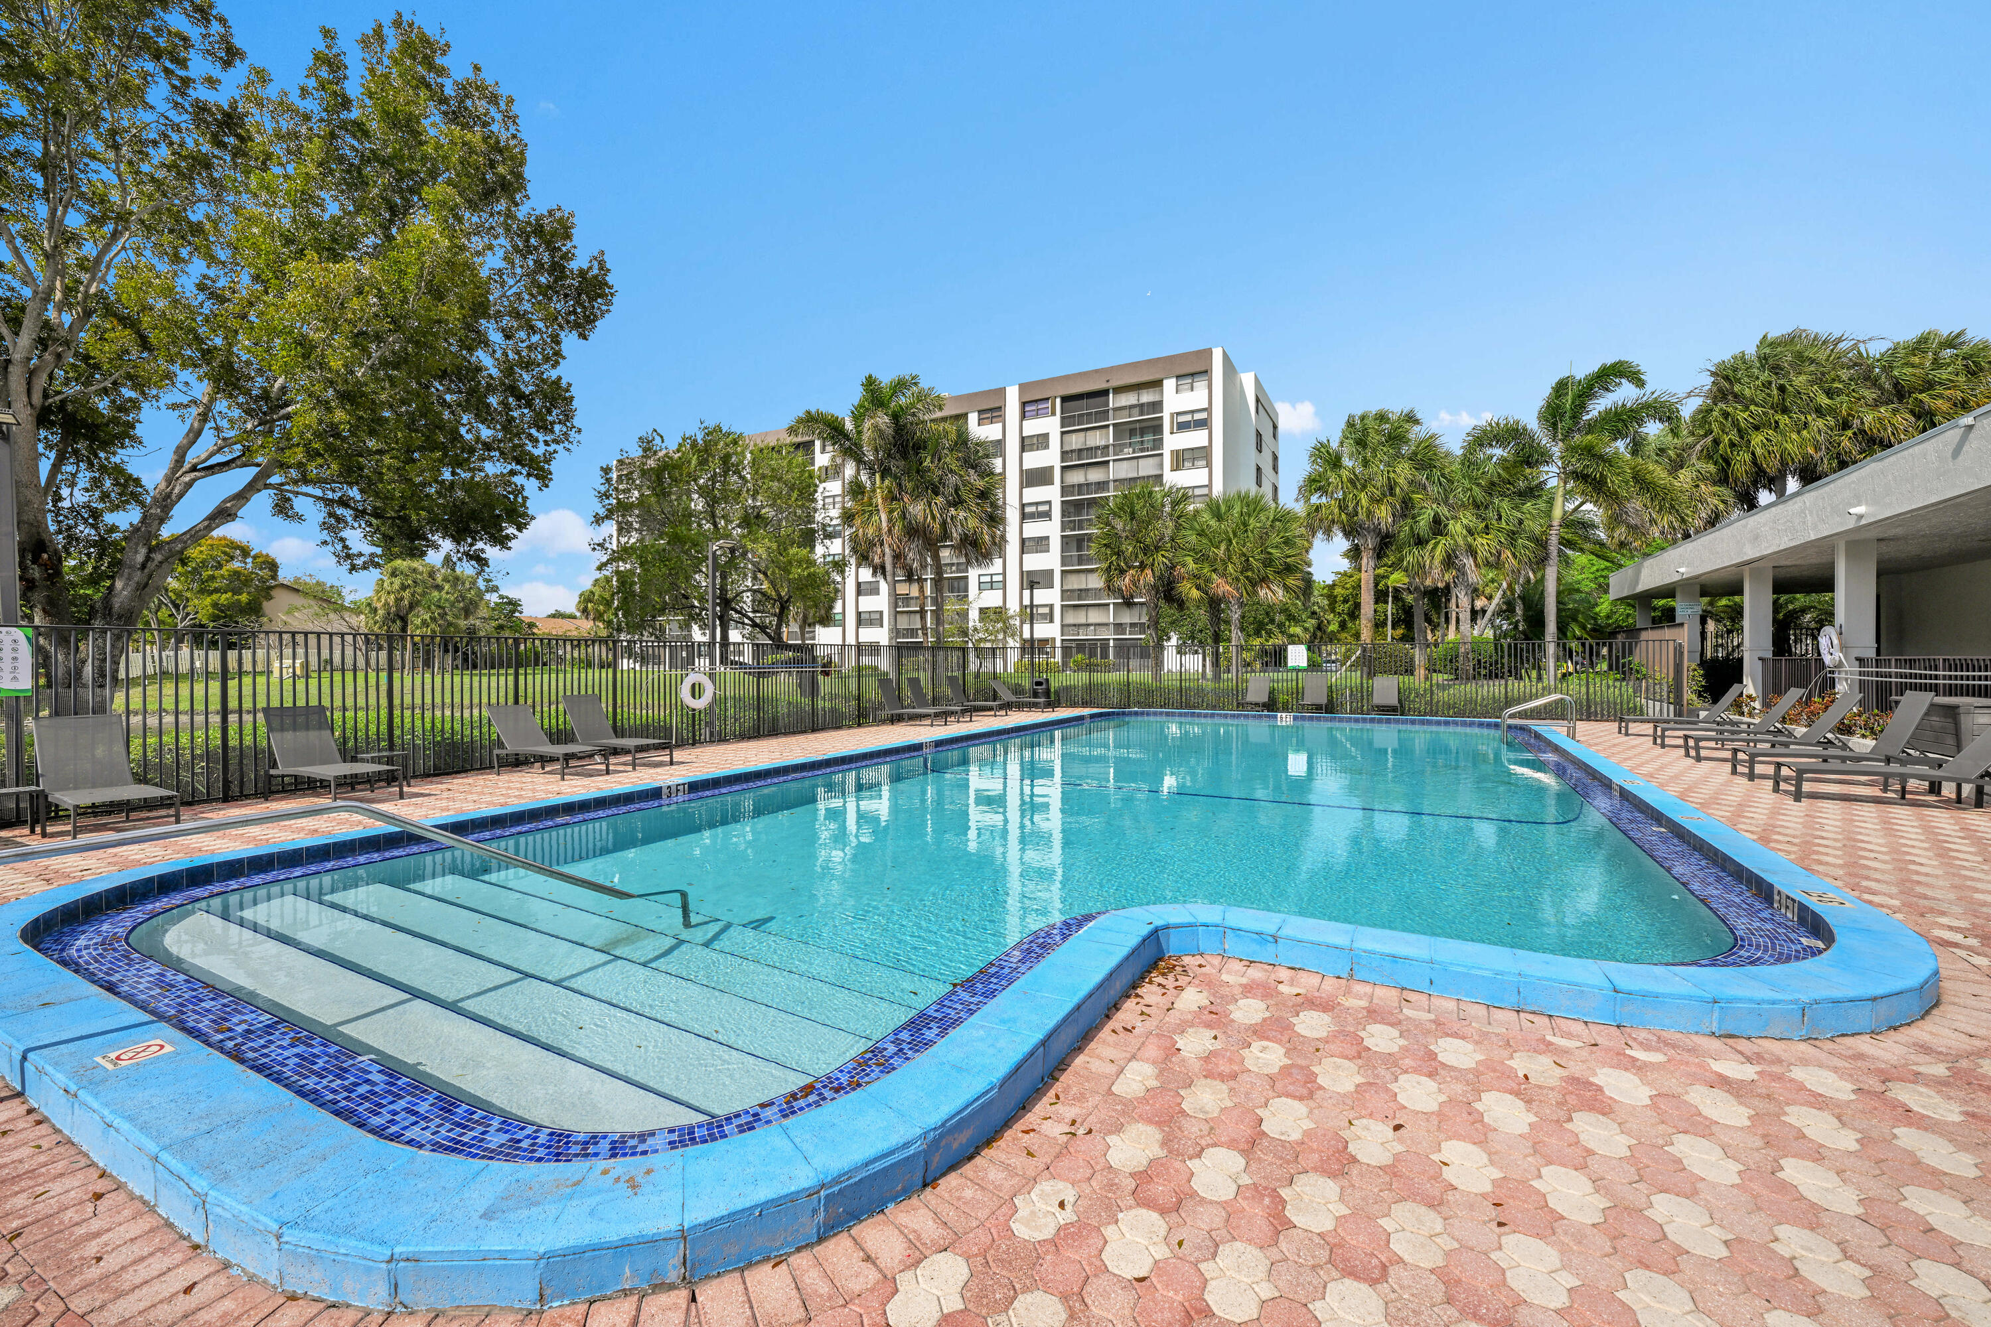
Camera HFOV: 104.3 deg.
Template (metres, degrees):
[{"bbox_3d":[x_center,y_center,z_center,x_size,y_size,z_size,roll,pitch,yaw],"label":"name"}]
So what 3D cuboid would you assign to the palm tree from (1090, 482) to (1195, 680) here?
[{"bbox_3d":[6.300,-3.320,33.000,4.400,8.700,4.400,0,0,30],"label":"palm tree"}]

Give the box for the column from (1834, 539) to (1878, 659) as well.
[{"bbox_3d":[15.440,-0.560,13.890,0.410,3.250,0.410,0,0,30],"label":"column"}]

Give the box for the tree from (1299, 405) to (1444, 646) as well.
[{"bbox_3d":[12.700,-3.730,26.000,4.800,9.600,4.800,0,0,30],"label":"tree"}]

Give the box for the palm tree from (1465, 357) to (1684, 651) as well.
[{"bbox_3d":[16.113,-3.572,21.500,4.800,9.623,4.700,0,0,37],"label":"palm tree"}]

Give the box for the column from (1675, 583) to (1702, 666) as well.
[{"bbox_3d":[16.560,-0.392,18.500,0.350,2.950,0.350,0,0,30],"label":"column"}]

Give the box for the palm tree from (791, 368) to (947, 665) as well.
[{"bbox_3d":[-4.419,-4.337,26.500,5.200,11.139,4.900,0,0,-9],"label":"palm tree"}]

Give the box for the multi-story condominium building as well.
[{"bbox_3d":[-7.400,-10.630,75.800,63.500,22.800,17.500,0,0,28],"label":"multi-story condominium building"}]

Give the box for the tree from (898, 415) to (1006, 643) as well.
[{"bbox_3d":[-1.900,-4.770,33.000,4.500,11.600,4.500,0,0,0],"label":"tree"}]

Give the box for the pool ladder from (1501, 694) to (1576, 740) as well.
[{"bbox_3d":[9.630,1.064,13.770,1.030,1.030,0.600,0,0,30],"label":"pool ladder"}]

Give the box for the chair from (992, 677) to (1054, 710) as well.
[{"bbox_3d":[0.670,0.905,21.860,1.850,0.880,0.660,0,0,29],"label":"chair"}]

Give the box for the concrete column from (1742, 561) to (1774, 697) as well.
[{"bbox_3d":[17.900,-0.600,18.200,0.420,3.250,0.420,0,0,30],"label":"concrete column"}]

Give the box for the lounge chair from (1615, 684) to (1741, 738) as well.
[{"bbox_3d":[12.320,0.850,13.840,1.680,0.940,0.630,0,0,30],"label":"lounge chair"}]

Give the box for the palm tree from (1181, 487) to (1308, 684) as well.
[{"bbox_3d":[9.410,-2.644,29.000,4.450,7.535,4.300,0,0,18],"label":"palm tree"}]

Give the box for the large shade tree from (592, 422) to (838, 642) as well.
[{"bbox_3d":[-8.885,-3.188,24.500,7.300,8.889,7.000,0,0,-20],"label":"large shade tree"}]

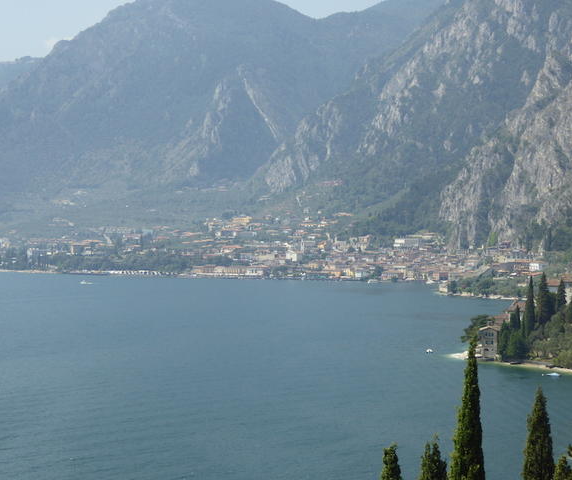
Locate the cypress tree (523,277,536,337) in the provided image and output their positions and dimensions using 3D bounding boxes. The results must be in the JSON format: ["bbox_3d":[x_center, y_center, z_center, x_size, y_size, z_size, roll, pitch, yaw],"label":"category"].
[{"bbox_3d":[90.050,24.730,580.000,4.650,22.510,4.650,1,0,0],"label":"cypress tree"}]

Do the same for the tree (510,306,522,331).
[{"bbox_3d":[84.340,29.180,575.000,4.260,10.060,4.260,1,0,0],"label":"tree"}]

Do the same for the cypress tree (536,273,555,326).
[{"bbox_3d":[98.250,22.340,595.000,6.610,20.070,6.610,1,0,0],"label":"cypress tree"}]

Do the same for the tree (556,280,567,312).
[{"bbox_3d":[108.690,22.390,620.000,3.830,13.220,3.830,1,0,0],"label":"tree"}]

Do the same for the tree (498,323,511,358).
[{"bbox_3d":[77.580,35.690,558.000,4.130,13.490,4.130,1,0,0],"label":"tree"}]

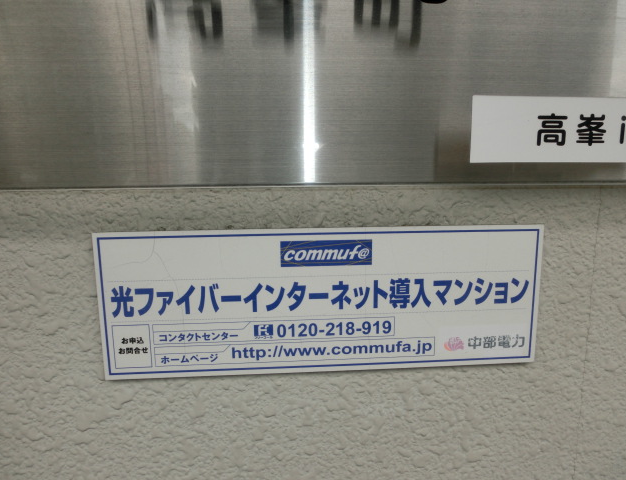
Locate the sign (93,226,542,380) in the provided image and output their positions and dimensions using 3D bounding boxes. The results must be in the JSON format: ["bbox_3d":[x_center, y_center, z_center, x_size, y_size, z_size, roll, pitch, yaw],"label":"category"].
[{"bbox_3d":[0.009,0.042,0.304,0.300,0.100,0.006,-1,9,-4],"label":"sign"}]

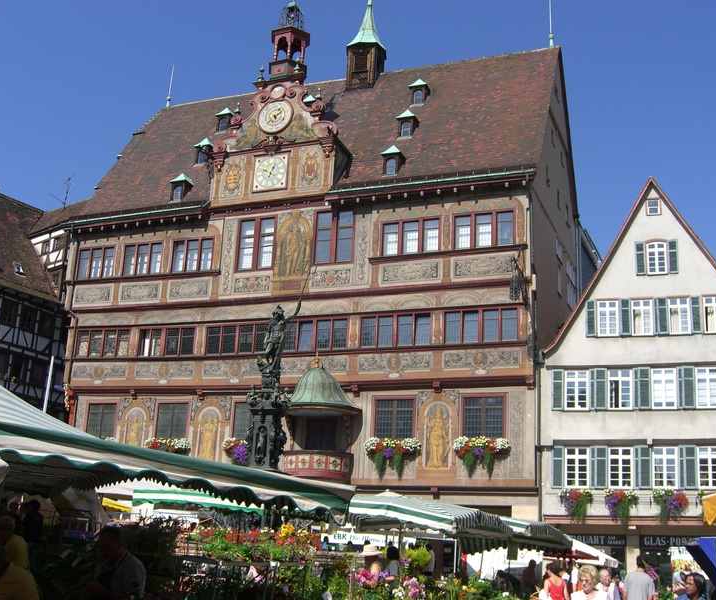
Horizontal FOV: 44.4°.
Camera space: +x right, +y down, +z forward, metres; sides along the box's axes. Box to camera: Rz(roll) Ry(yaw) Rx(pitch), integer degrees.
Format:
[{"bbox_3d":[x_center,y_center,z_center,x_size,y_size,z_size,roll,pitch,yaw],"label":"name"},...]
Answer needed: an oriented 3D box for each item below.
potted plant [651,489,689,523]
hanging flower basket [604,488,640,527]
[{"bbox_3d":[10.884,7.156,30.593,1.119,1.092,0.500,-3,-17,21],"label":"potted plant"},{"bbox_3d":[9.341,7.355,31.141,1.081,1.252,0.500,-3,-17,21],"label":"hanging flower basket"}]

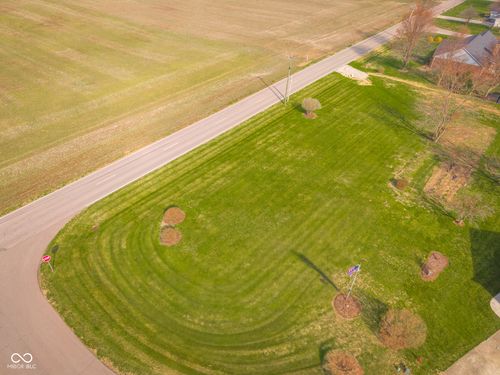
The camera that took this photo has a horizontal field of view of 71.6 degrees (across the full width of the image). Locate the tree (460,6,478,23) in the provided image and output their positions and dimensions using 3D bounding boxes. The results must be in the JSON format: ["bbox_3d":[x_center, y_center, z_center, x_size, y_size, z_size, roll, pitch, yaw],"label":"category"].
[{"bbox_3d":[87.807,-68.290,137.550,7.000,6.200,7.000,2,38,0],"label":"tree"}]

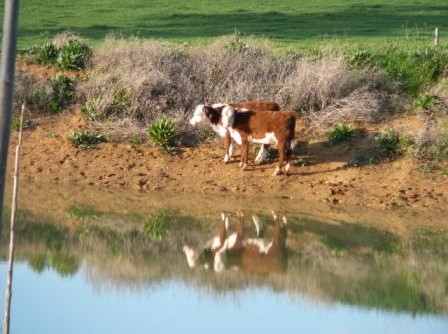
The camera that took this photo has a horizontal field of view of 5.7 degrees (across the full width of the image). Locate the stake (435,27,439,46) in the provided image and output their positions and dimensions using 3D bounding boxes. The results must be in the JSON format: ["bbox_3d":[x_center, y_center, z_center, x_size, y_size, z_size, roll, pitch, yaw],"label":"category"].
[{"bbox_3d":[4.136,-2.527,88.000,0.065,0.370,0.065,3,3,0],"label":"stake"}]

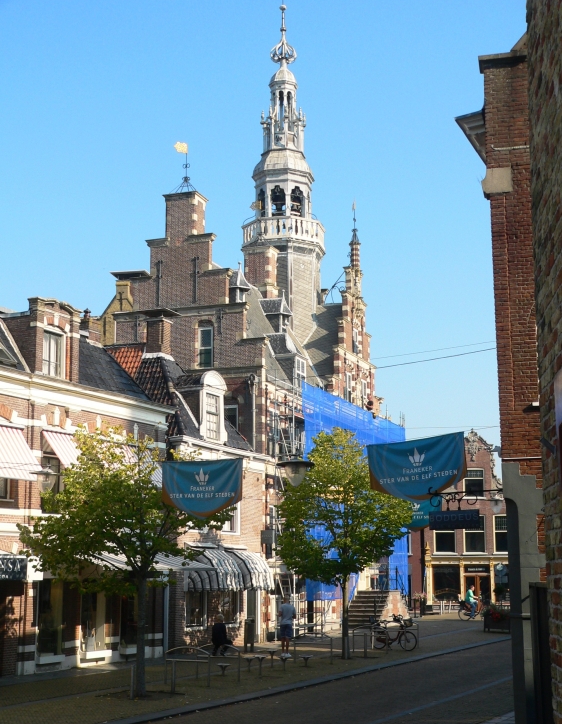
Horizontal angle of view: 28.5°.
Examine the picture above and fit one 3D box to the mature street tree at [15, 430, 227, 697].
[{"bbox_3d":[-3.386,4.200,23.540,4.500,5.650,4.300,0,-11,0],"label":"mature street tree"}]

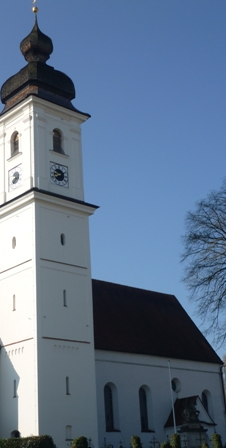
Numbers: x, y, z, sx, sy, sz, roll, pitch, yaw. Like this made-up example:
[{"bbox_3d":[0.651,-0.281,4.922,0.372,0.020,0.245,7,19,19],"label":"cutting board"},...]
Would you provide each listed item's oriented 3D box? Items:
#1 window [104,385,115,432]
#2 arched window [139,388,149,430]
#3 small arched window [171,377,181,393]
[{"bbox_3d":[-0.333,16.736,61.309,1.073,3.989,0.300,16,-28,-42],"label":"window"},{"bbox_3d":[2.972,17.685,64.375,1.053,3.989,0.300,16,-28,-42],"label":"arched window"},{"bbox_3d":[6.289,16.415,68.221,1.499,1.519,0.429,16,-28,-42],"label":"small arched window"}]

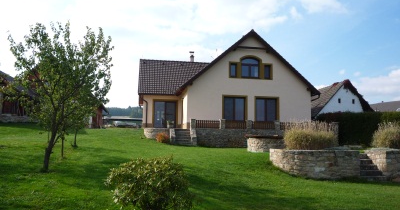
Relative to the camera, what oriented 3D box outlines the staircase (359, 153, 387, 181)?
[{"bbox_3d":[5.300,2.013,11.284,0.880,0.750,1.300,1,-4,-4],"label":"staircase"}]

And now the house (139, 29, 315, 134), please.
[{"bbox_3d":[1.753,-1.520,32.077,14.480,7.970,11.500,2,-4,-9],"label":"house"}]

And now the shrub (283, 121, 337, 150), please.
[{"bbox_3d":[3.780,1.025,11.861,1.750,0.990,1.350,1,-4,0],"label":"shrub"}]

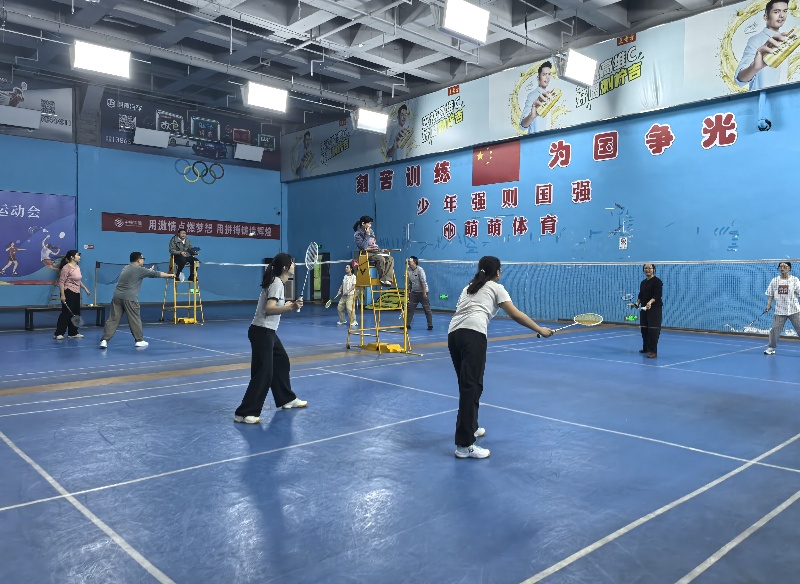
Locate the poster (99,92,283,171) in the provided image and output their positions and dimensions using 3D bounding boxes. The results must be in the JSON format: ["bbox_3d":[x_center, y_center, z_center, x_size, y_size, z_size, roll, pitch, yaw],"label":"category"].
[{"bbox_3d":[-8.159,-6.400,25.524,7.691,2.054,0.050,-1,3,-42],"label":"poster"}]

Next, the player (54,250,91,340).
[{"bbox_3d":[-6.428,0.074,12.211,0.560,1.690,0.460,0,2,-5],"label":"player"}]

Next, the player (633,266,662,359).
[{"bbox_3d":[4.161,0.268,10.490,0.470,1.570,0.400,2,3,43],"label":"player"}]

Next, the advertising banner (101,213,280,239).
[{"bbox_3d":[-8.203,-2.636,25.651,7.590,0.685,0.040,-1,3,-42],"label":"advertising banner"}]

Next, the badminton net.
[{"bbox_3d":[2.322,-0.012,7.812,0.050,0.760,6.100,-1,3,-42],"label":"badminton net"}]

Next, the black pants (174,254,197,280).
[{"bbox_3d":[-5.443,-0.623,15.870,0.440,0.630,0.480,-1,3,-42],"label":"black pants"}]

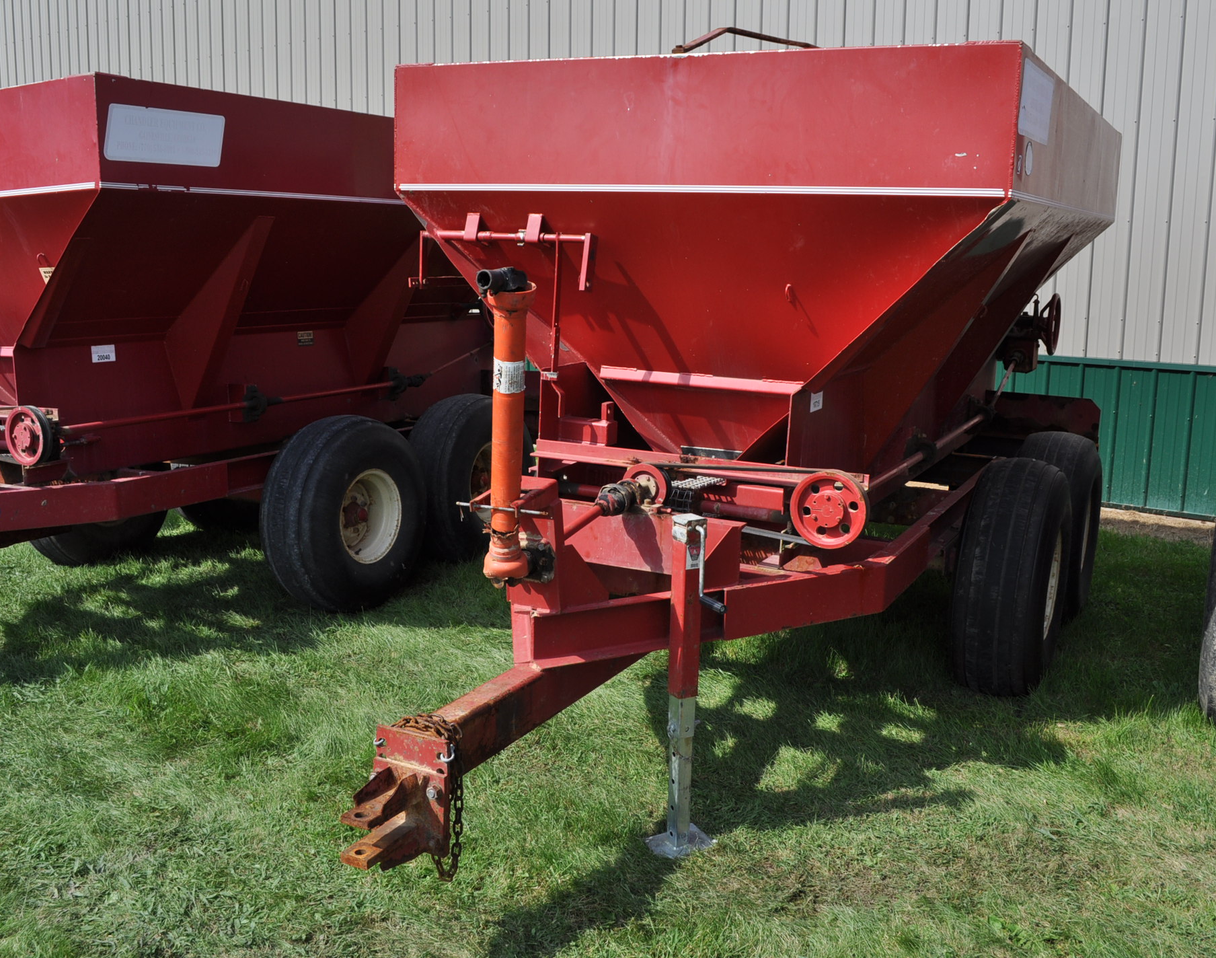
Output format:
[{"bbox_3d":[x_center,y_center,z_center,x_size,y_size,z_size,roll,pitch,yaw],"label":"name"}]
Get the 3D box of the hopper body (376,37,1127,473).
[{"bbox_3d":[0.806,-0.885,4.800,2.009,1.193,2.750,8,13,27],"label":"hopper body"}]

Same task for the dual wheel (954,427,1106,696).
[{"bbox_3d":[1.724,0.295,4.869,0.316,0.880,1.808,8,13,27],"label":"dual wheel"}]

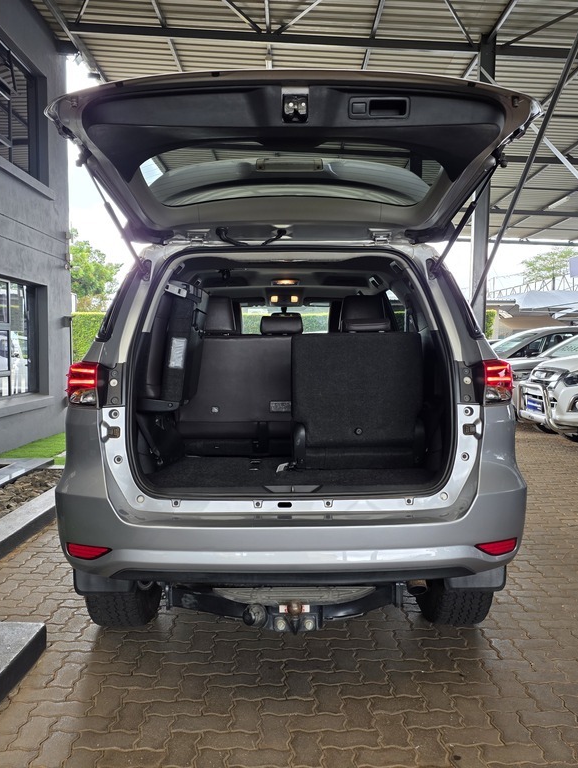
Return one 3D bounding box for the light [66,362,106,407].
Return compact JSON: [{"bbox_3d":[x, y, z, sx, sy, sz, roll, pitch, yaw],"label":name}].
[{"bbox_3d":[-0.768,-0.004,2.610,0.170,0.170,0.250,0,3,-1],"label":"light"}]

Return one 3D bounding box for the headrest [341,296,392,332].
[{"bbox_3d":[0.407,-0.373,3.600,0.260,0.205,0.130,0,3,-1],"label":"headrest"}]

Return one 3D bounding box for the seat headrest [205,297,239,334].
[{"bbox_3d":[-0.400,-0.370,3.630,0.260,0.205,0.130,0,3,-1],"label":"seat headrest"}]

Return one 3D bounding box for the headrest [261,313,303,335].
[{"bbox_3d":[-0.040,-0.315,3.630,0.235,0.110,0.120,0,3,-1],"label":"headrest"}]

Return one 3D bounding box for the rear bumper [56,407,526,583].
[{"bbox_3d":[0.006,0.372,2.560,1.840,0.570,0.540,0,3,-1],"label":"rear bumper"}]

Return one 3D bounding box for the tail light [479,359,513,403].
[{"bbox_3d":[0.780,-0.018,2.610,0.170,0.170,0.250,0,3,-1],"label":"tail light"}]

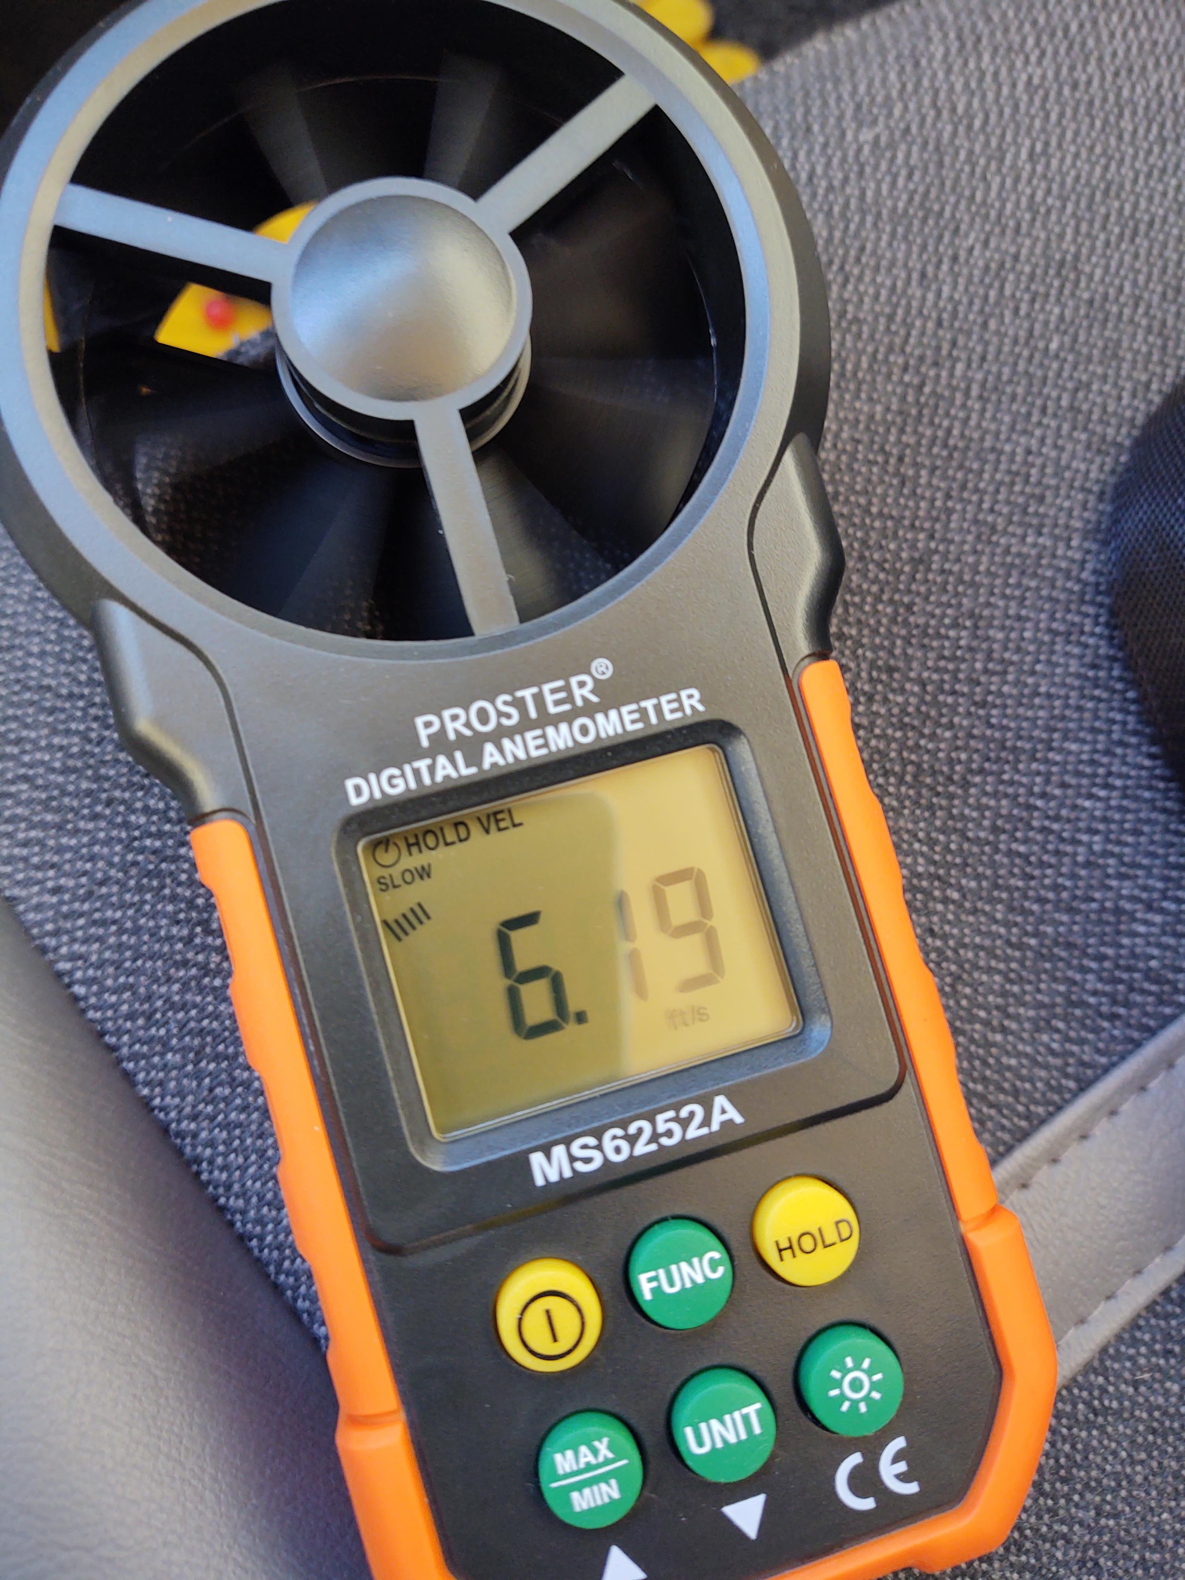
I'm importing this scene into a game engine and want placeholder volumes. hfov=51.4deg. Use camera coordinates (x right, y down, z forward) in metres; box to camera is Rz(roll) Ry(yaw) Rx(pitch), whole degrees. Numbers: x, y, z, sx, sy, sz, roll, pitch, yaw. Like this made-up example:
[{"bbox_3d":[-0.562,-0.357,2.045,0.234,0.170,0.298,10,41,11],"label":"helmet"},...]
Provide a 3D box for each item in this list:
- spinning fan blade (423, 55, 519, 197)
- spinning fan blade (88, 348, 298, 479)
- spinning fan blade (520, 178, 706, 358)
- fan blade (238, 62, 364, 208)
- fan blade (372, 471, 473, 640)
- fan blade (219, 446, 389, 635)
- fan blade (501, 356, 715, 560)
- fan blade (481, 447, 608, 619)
[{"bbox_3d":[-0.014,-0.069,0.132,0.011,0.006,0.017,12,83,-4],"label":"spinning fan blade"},{"bbox_3d":[-0.040,-0.039,0.126,0.019,0.006,0.013,-14,85,-7],"label":"spinning fan blade"},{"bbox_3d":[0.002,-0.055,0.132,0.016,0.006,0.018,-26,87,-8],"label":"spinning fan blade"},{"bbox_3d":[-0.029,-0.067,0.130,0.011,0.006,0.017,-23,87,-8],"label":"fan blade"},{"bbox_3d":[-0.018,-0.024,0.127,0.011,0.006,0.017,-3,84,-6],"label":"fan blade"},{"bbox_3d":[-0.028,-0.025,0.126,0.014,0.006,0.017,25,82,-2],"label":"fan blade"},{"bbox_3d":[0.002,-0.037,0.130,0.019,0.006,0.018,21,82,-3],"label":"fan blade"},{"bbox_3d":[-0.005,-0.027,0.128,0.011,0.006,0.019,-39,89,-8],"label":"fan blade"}]

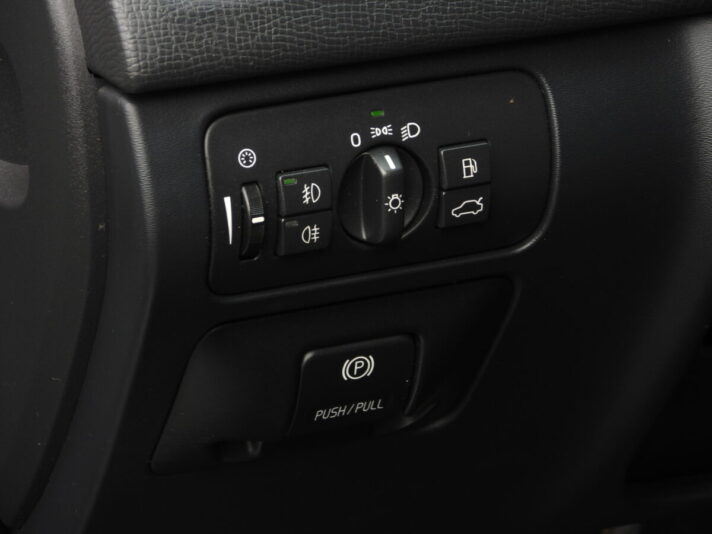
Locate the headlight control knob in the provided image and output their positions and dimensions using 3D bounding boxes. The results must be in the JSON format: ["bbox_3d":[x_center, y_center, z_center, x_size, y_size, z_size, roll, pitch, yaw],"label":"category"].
[{"bbox_3d":[0.012,-0.028,1.530,0.040,0.040,0.017,-9,21,-30],"label":"headlight control knob"}]

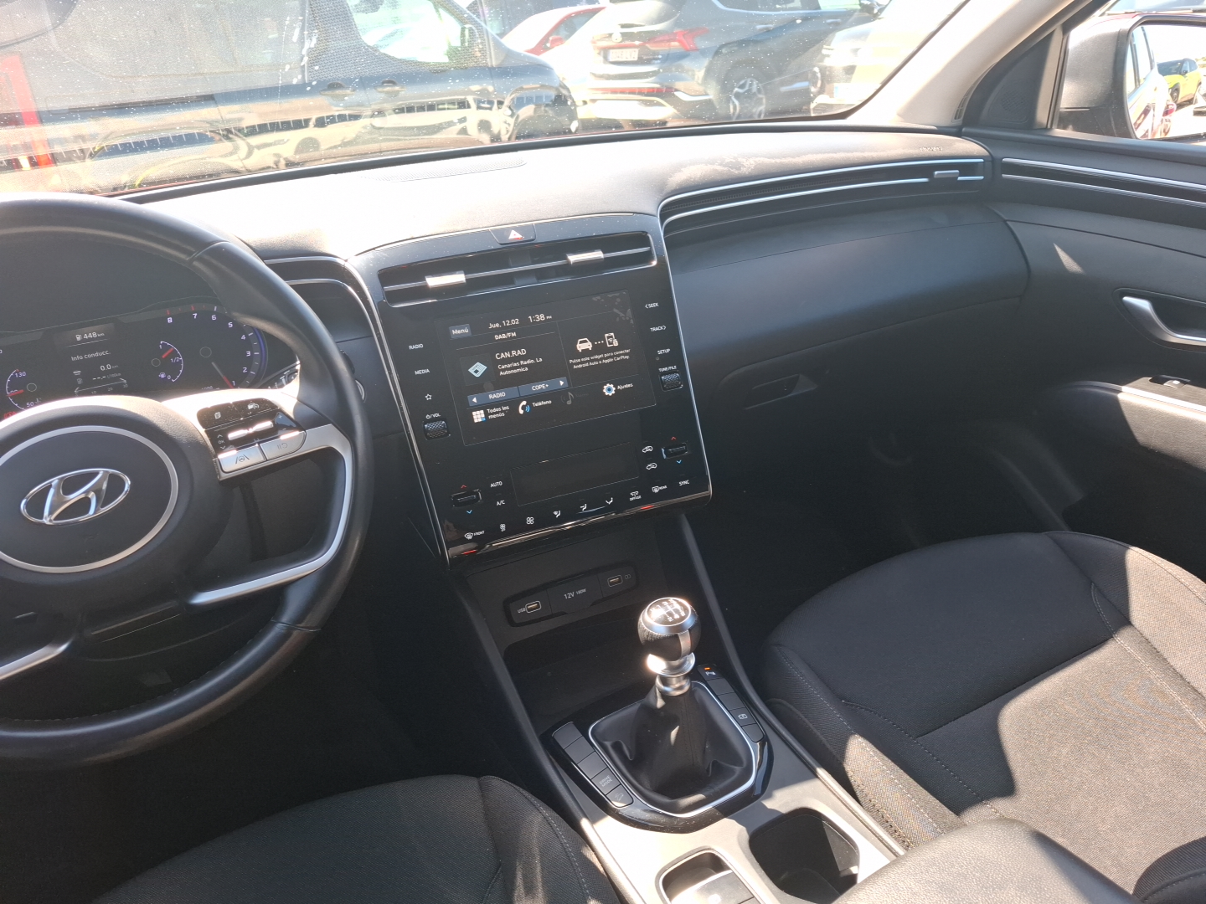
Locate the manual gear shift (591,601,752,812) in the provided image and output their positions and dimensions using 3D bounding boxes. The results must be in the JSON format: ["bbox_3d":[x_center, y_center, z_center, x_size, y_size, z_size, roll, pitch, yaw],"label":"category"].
[{"bbox_3d":[0.053,0.171,0.585,0.104,0.146,0.121,-13,30,-17],"label":"manual gear shift"}]

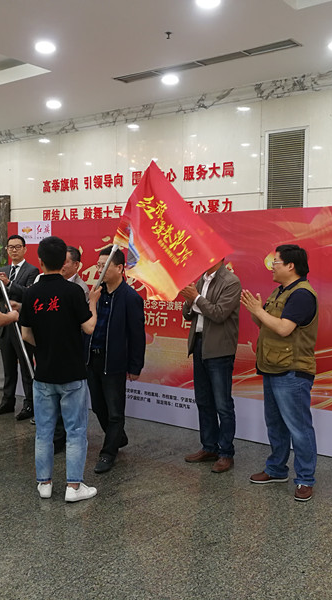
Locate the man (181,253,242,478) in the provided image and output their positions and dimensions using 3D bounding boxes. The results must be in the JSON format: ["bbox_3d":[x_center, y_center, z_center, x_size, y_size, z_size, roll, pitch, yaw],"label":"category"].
[{"bbox_3d":[0.330,0.402,4.763,0.430,1.730,0.500,-2,5,-37],"label":"man"}]

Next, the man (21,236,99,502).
[{"bbox_3d":[-0.706,0.436,4.252,0.520,1.720,0.500,2,4,22],"label":"man"}]

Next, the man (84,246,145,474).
[{"bbox_3d":[-0.411,0.426,4.890,0.440,1.678,0.500,-3,5,-42],"label":"man"}]

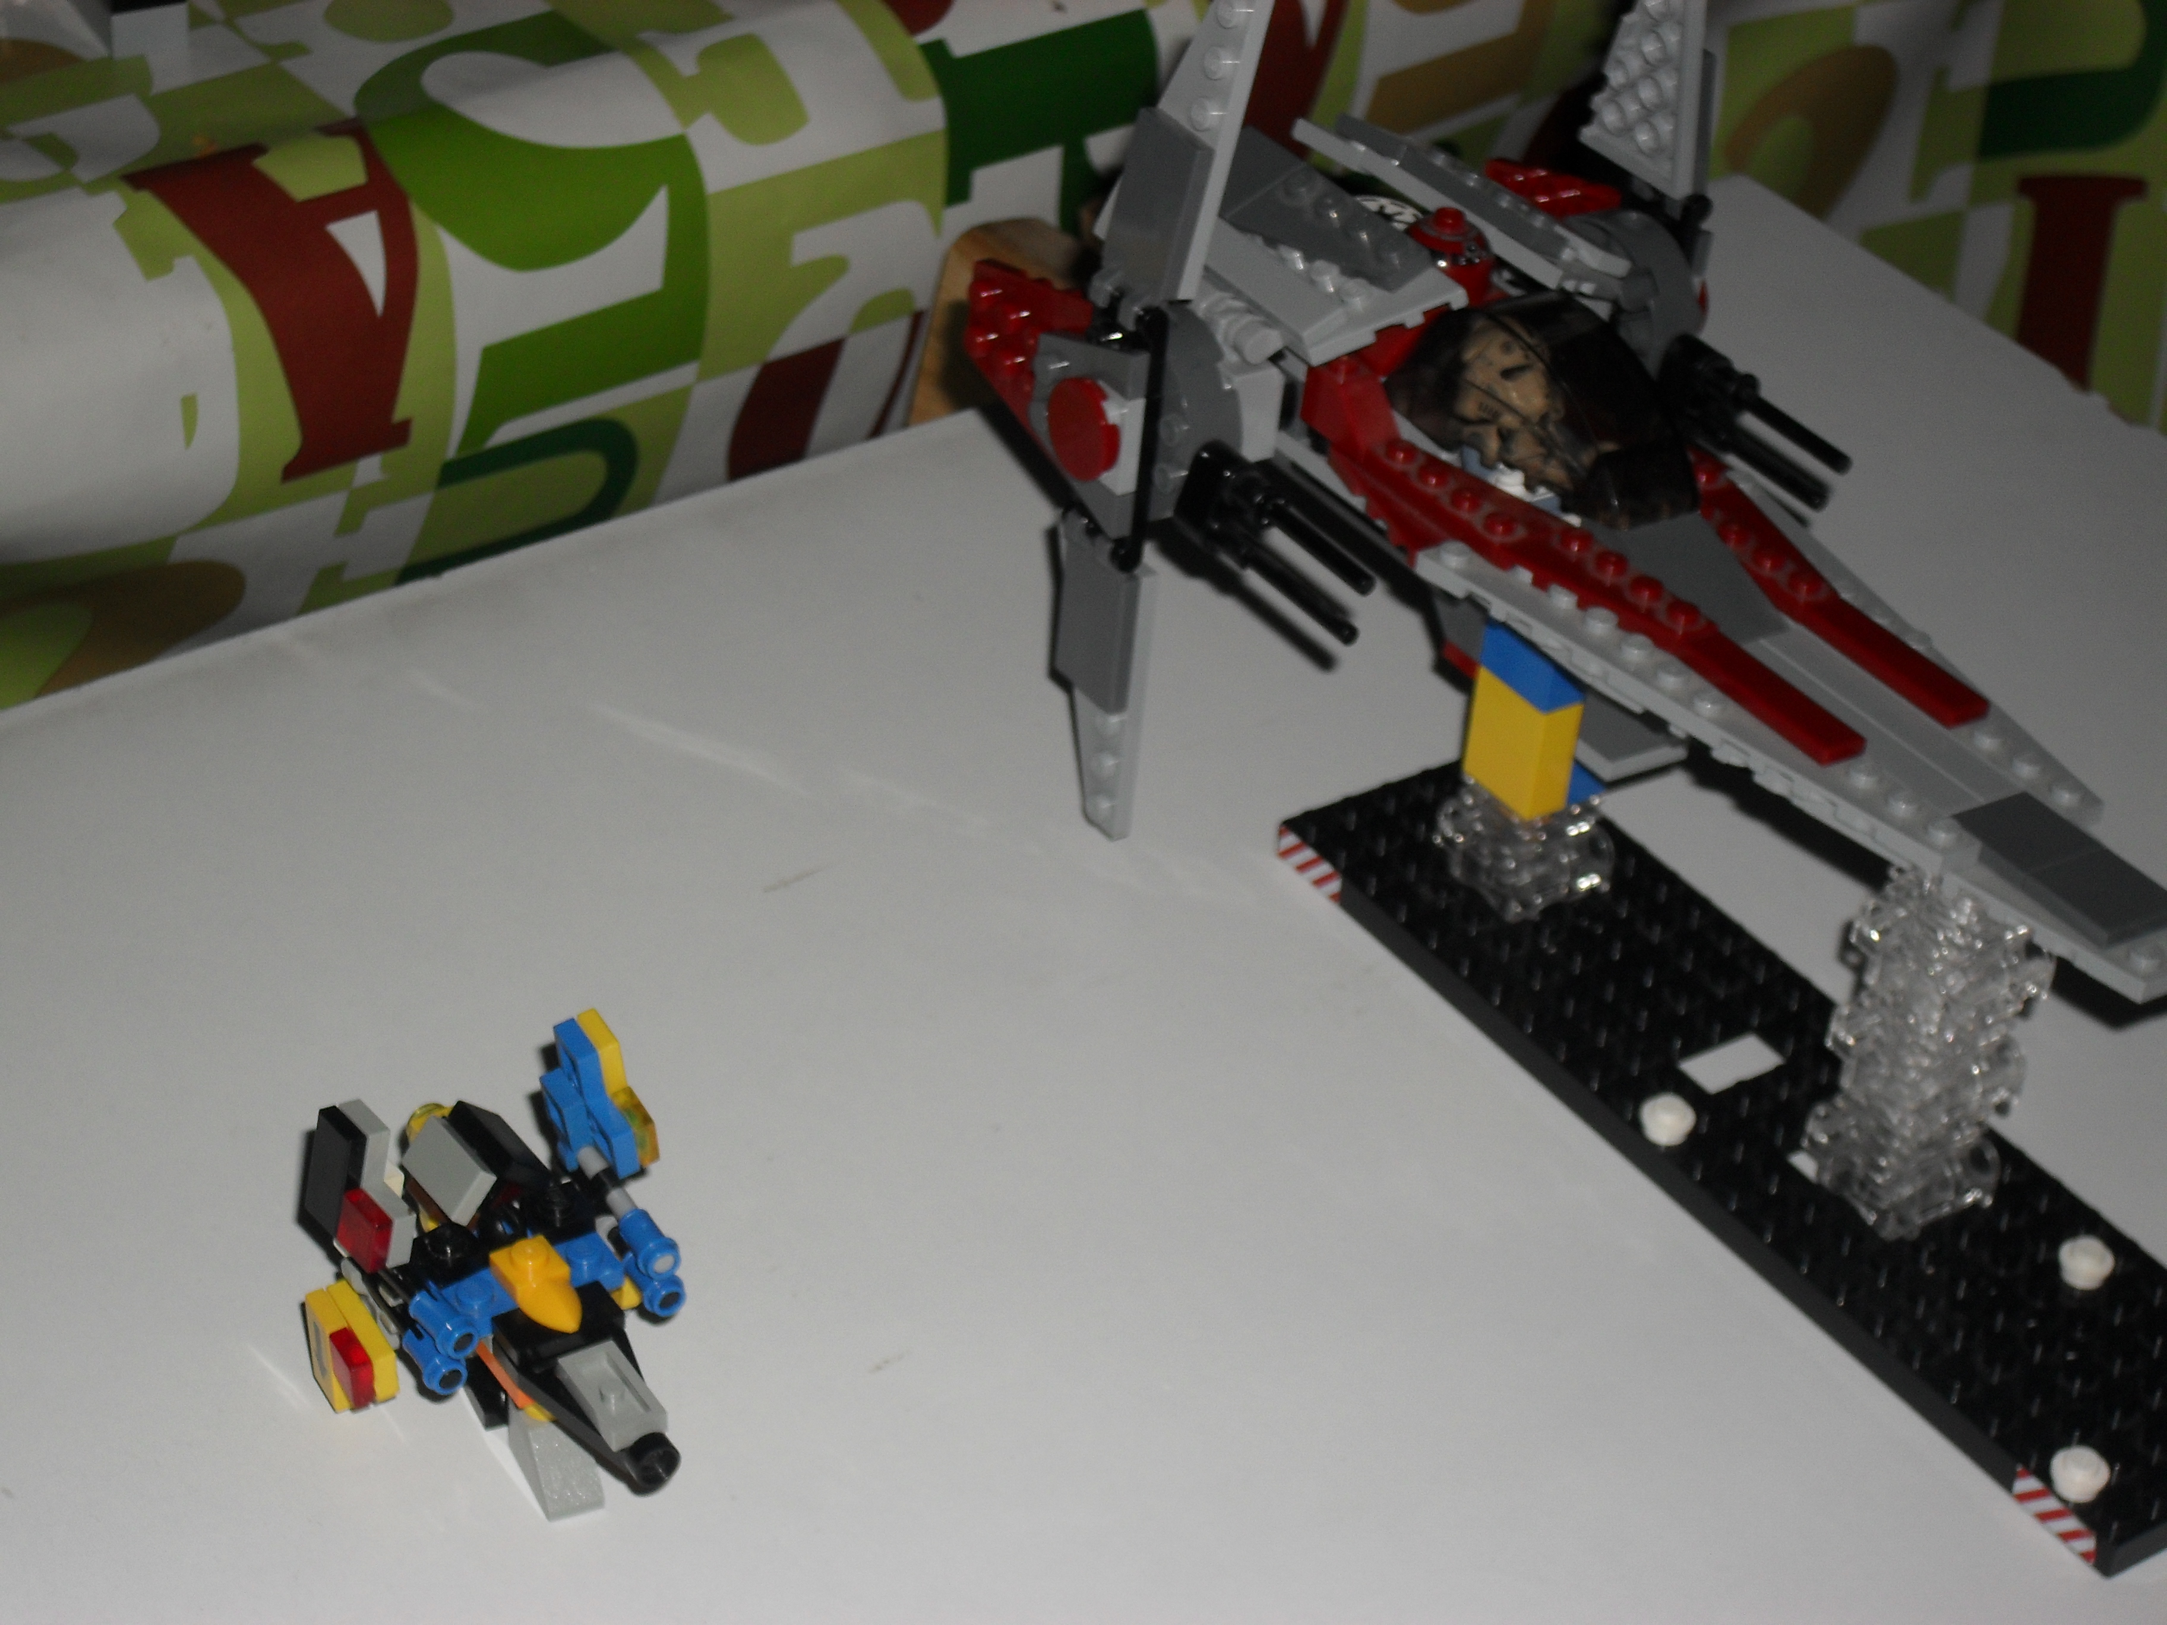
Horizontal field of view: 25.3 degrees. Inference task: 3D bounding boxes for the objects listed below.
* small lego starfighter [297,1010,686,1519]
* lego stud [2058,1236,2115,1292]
[{"bbox_3d":[-0.072,0.067,0.639,0.042,0.056,0.065,-19,41,-28],"label":"small lego starfighter"},{"bbox_3d":[0.145,0.065,0.697,0.008,0.005,0.008,3,36,-2],"label":"lego stud"}]

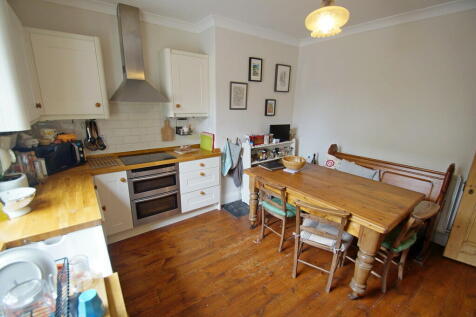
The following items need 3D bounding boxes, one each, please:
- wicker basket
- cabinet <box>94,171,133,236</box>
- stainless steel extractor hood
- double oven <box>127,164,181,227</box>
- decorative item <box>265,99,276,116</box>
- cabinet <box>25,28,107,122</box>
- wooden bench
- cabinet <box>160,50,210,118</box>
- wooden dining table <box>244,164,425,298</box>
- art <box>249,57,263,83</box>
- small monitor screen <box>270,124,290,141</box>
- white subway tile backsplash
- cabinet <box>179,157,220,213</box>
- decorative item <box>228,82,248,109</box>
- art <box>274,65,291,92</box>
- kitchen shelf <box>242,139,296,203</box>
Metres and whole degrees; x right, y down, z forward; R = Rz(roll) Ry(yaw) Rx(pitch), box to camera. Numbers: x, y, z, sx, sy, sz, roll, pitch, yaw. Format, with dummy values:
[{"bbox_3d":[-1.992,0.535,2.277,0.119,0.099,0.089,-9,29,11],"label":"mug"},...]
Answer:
[{"bbox_3d":[0.768,0.070,2.680,0.310,0.120,0.310,0,14,0],"label":"wicker basket"},{"bbox_3d":[-1.534,0.434,2.457,0.310,0.730,0.580,-10,17,-36],"label":"cabinet"},{"bbox_3d":[-1.213,-1.184,2.292,0.600,1.010,0.490,-10,18,-35],"label":"stainless steel extractor hood"},{"bbox_3d":[-1.166,0.391,2.682,0.610,0.718,0.560,-10,18,-35],"label":"double oven"},{"bbox_3d":[0.564,-0.875,3.442,0.230,0.277,0.030,-10,18,-35],"label":"decorative item"},{"bbox_3d":[-1.772,-0.843,2.116,0.570,0.820,0.350,-10,17,-36],"label":"cabinet"},{"bbox_3d":[1.698,0.439,2.561,0.560,0.990,1.320,-10,17,-36],"label":"wooden bench"},{"bbox_3d":[-0.729,-1.020,2.801,0.520,0.805,0.340,-10,18,-35],"label":"cabinet"},{"bbox_3d":[0.933,0.635,2.337,1.005,0.775,1.540,-10,18,-35],"label":"wooden dining table"},{"bbox_3d":[0.274,-1.368,3.085,0.247,0.340,0.030,-10,18,-35],"label":"art"},{"bbox_3d":[0.777,-0.442,3.610,0.510,0.330,0.080,-8,16,-30],"label":"small monitor screen"},{"bbox_3d":[-1.402,-0.426,2.728,2.050,0.660,0.020,-10,17,-36],"label":"white subway tile backsplash"},{"bbox_3d":[-0.677,0.308,3.037,0.600,0.728,0.570,-10,18,-35],"label":"cabinet"},{"bbox_3d":[0.032,-0.951,3.078,0.335,0.395,0.025,-10,17,-36],"label":"decorative item"},{"bbox_3d":[0.787,-1.385,3.469,0.345,0.440,0.030,-10,18,-35],"label":"art"},{"bbox_3d":[0.551,0.174,3.547,1.035,1.030,0.265,-10,18,-35],"label":"kitchen shelf"}]

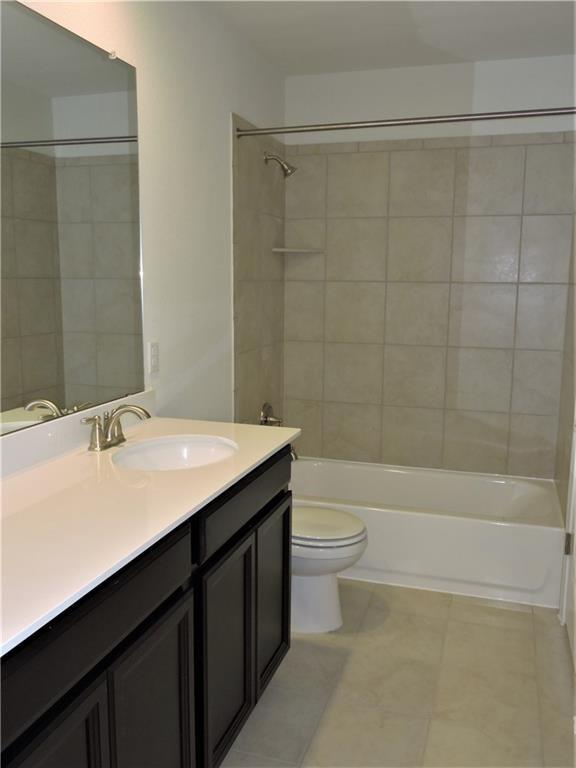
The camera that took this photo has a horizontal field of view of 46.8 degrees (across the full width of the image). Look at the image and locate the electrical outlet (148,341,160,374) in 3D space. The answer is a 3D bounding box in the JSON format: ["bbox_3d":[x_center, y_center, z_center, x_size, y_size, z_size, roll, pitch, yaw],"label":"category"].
[{"bbox_3d":[-0.476,-0.095,2.400,0.010,0.116,0.072,3,9,18],"label":"electrical outlet"}]

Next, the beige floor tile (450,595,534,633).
[{"bbox_3d":[0.849,0.957,2.783,0.331,0.010,0.241,3,9,18],"label":"beige floor tile"}]

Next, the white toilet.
[{"bbox_3d":[-0.010,0.590,2.752,0.715,0.715,0.430,3,9,18],"label":"white toilet"}]

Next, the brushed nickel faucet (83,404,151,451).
[{"bbox_3d":[-0.488,0.127,2.004,0.170,0.128,0.235,3,9,18],"label":"brushed nickel faucet"}]

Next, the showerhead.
[{"bbox_3d":[-0.034,-1.101,3.349,0.166,0.130,0.070,3,9,18],"label":"showerhead"}]

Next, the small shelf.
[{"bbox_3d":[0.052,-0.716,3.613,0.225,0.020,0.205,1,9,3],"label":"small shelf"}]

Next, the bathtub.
[{"bbox_3d":[0.564,0.686,3.364,1.486,0.347,0.752,3,9,18],"label":"bathtub"}]

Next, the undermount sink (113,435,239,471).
[{"bbox_3d":[-0.330,0.269,1.980,0.355,0.150,0.420,3,9,18],"label":"undermount sink"}]

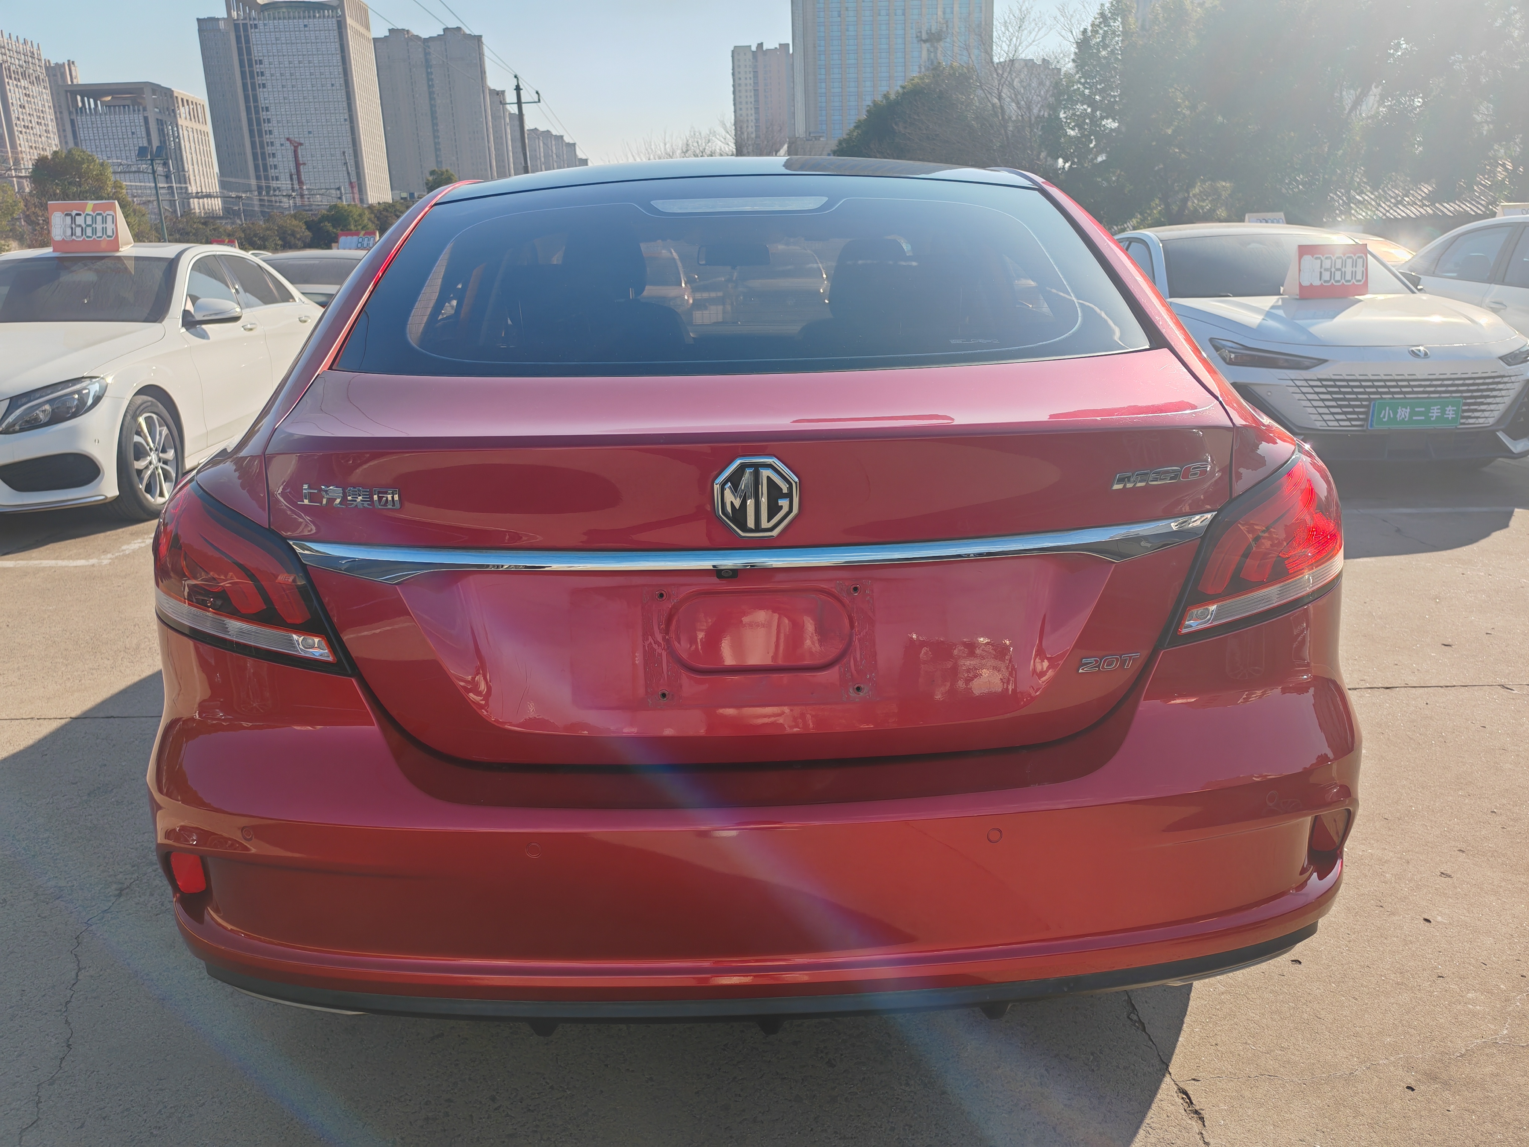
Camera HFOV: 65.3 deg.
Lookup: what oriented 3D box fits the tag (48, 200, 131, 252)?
[{"bbox_3d":[-4.246,-2.174,7.480,0.420,0.305,0.190,-4,15,-5],"label":"tag"}]

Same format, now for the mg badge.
[{"bbox_3d":[-0.009,-0.082,1.297,0.091,0.089,0.016,-2,15,-1],"label":"mg badge"}]

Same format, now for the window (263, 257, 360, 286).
[{"bbox_3d":[-4.728,-3.222,12.708,1.240,0.120,0.600,-3,44,0],"label":"window"}]

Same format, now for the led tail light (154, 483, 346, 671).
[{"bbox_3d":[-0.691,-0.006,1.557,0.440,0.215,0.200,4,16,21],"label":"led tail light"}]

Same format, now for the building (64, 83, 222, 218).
[{"bbox_3d":[-224.986,-141.068,440.599,29.000,67.500,48.000,-3,15,0],"label":"building"}]

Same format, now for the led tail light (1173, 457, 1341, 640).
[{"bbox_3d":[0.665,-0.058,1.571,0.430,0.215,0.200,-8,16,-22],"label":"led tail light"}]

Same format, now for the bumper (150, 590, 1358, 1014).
[{"bbox_3d":[-0.006,0.283,1.586,1.800,0.430,0.520,-2,15,-1],"label":"bumper"}]

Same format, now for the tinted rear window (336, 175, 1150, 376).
[{"bbox_3d":[-0.036,-0.473,1.812,1.110,0.090,0.720,-3,38,0],"label":"tinted rear window"}]

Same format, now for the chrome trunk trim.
[{"bbox_3d":[-0.010,-0.026,1.364,1.110,0.055,0.160,-2,15,-1],"label":"chrome trunk trim"}]

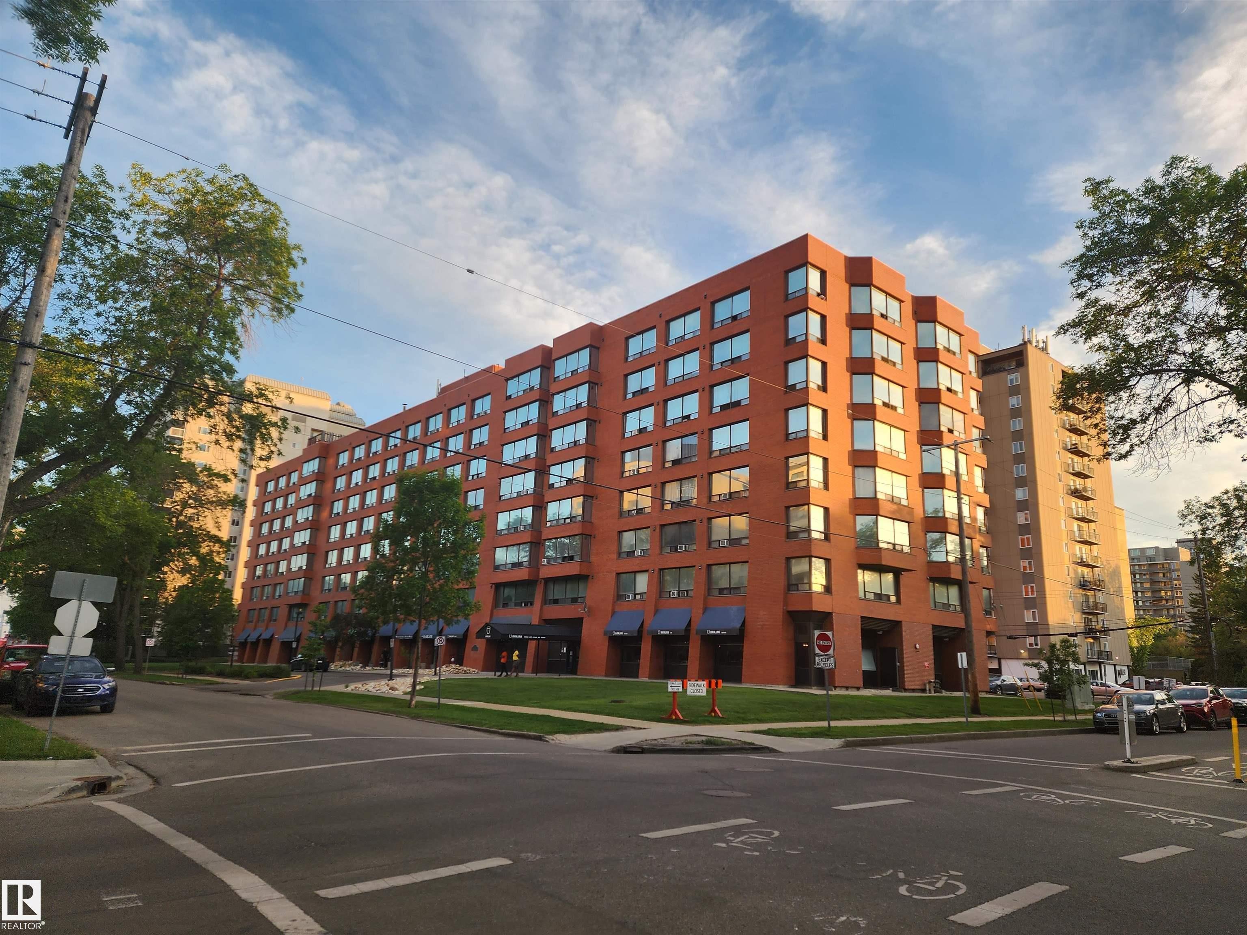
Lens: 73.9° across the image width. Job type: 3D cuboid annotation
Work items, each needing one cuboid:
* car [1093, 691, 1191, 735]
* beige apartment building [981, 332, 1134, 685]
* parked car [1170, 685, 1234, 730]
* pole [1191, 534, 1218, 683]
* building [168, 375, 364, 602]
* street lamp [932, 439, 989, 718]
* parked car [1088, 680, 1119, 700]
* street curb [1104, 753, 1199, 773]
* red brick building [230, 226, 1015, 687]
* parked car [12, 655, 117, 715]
[{"bbox_3d":[18.900,8.890,30.250,4.700,1.430,1.830,13,-17,-39],"label":"car"},{"bbox_3d":[49.048,7.447,102.196,24.800,38.400,16.000,13,-17,-39],"label":"beige apartment building"},{"bbox_3d":[24.298,10.175,35.203,4.600,1.670,1.850,13,-17,-39],"label":"parked car"},{"bbox_3d":[36.798,9.489,51.896,0.400,11.000,0.400,13,-17,-39],"label":"pole"},{"bbox_3d":[-65.131,9.951,142.942,29.000,45.500,22.000,13,-17,-39],"label":"building"},{"bbox_3d":[13.479,4.090,32.459,0.500,10.800,2.400,13,-17,-39],"label":"street lamp"},{"bbox_3d":[39.349,18.119,67.000,1.800,1.440,4.750,10,-16,-31],"label":"parked car"},{"bbox_3d":[11.184,6.223,17.411,4.650,0.150,0.650,13,-17,-39],"label":"street curb"},{"bbox_3d":[-13.555,7.700,83.304,20.800,24.800,94.400,13,-17,-39],"label":"red brick building"},{"bbox_3d":[-15.950,6.150,23.650,1.940,1.540,5.100,14,-17,-40],"label":"parked car"}]

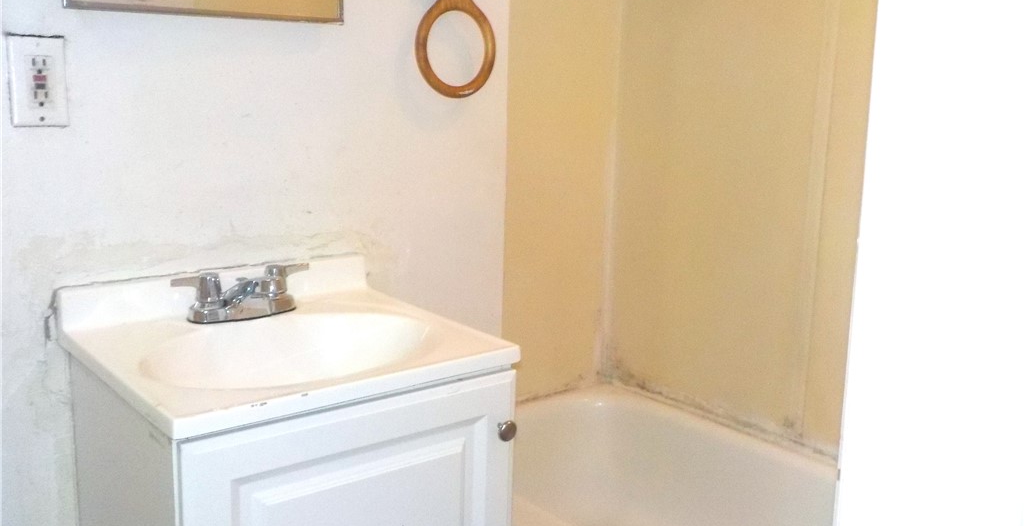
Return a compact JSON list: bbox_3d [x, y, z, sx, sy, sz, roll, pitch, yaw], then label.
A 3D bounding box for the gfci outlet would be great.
[{"bbox_3d":[-0.617,-0.236,1.156,0.070,0.115,0.010,-7,13,-38],"label":"gfci outlet"}]

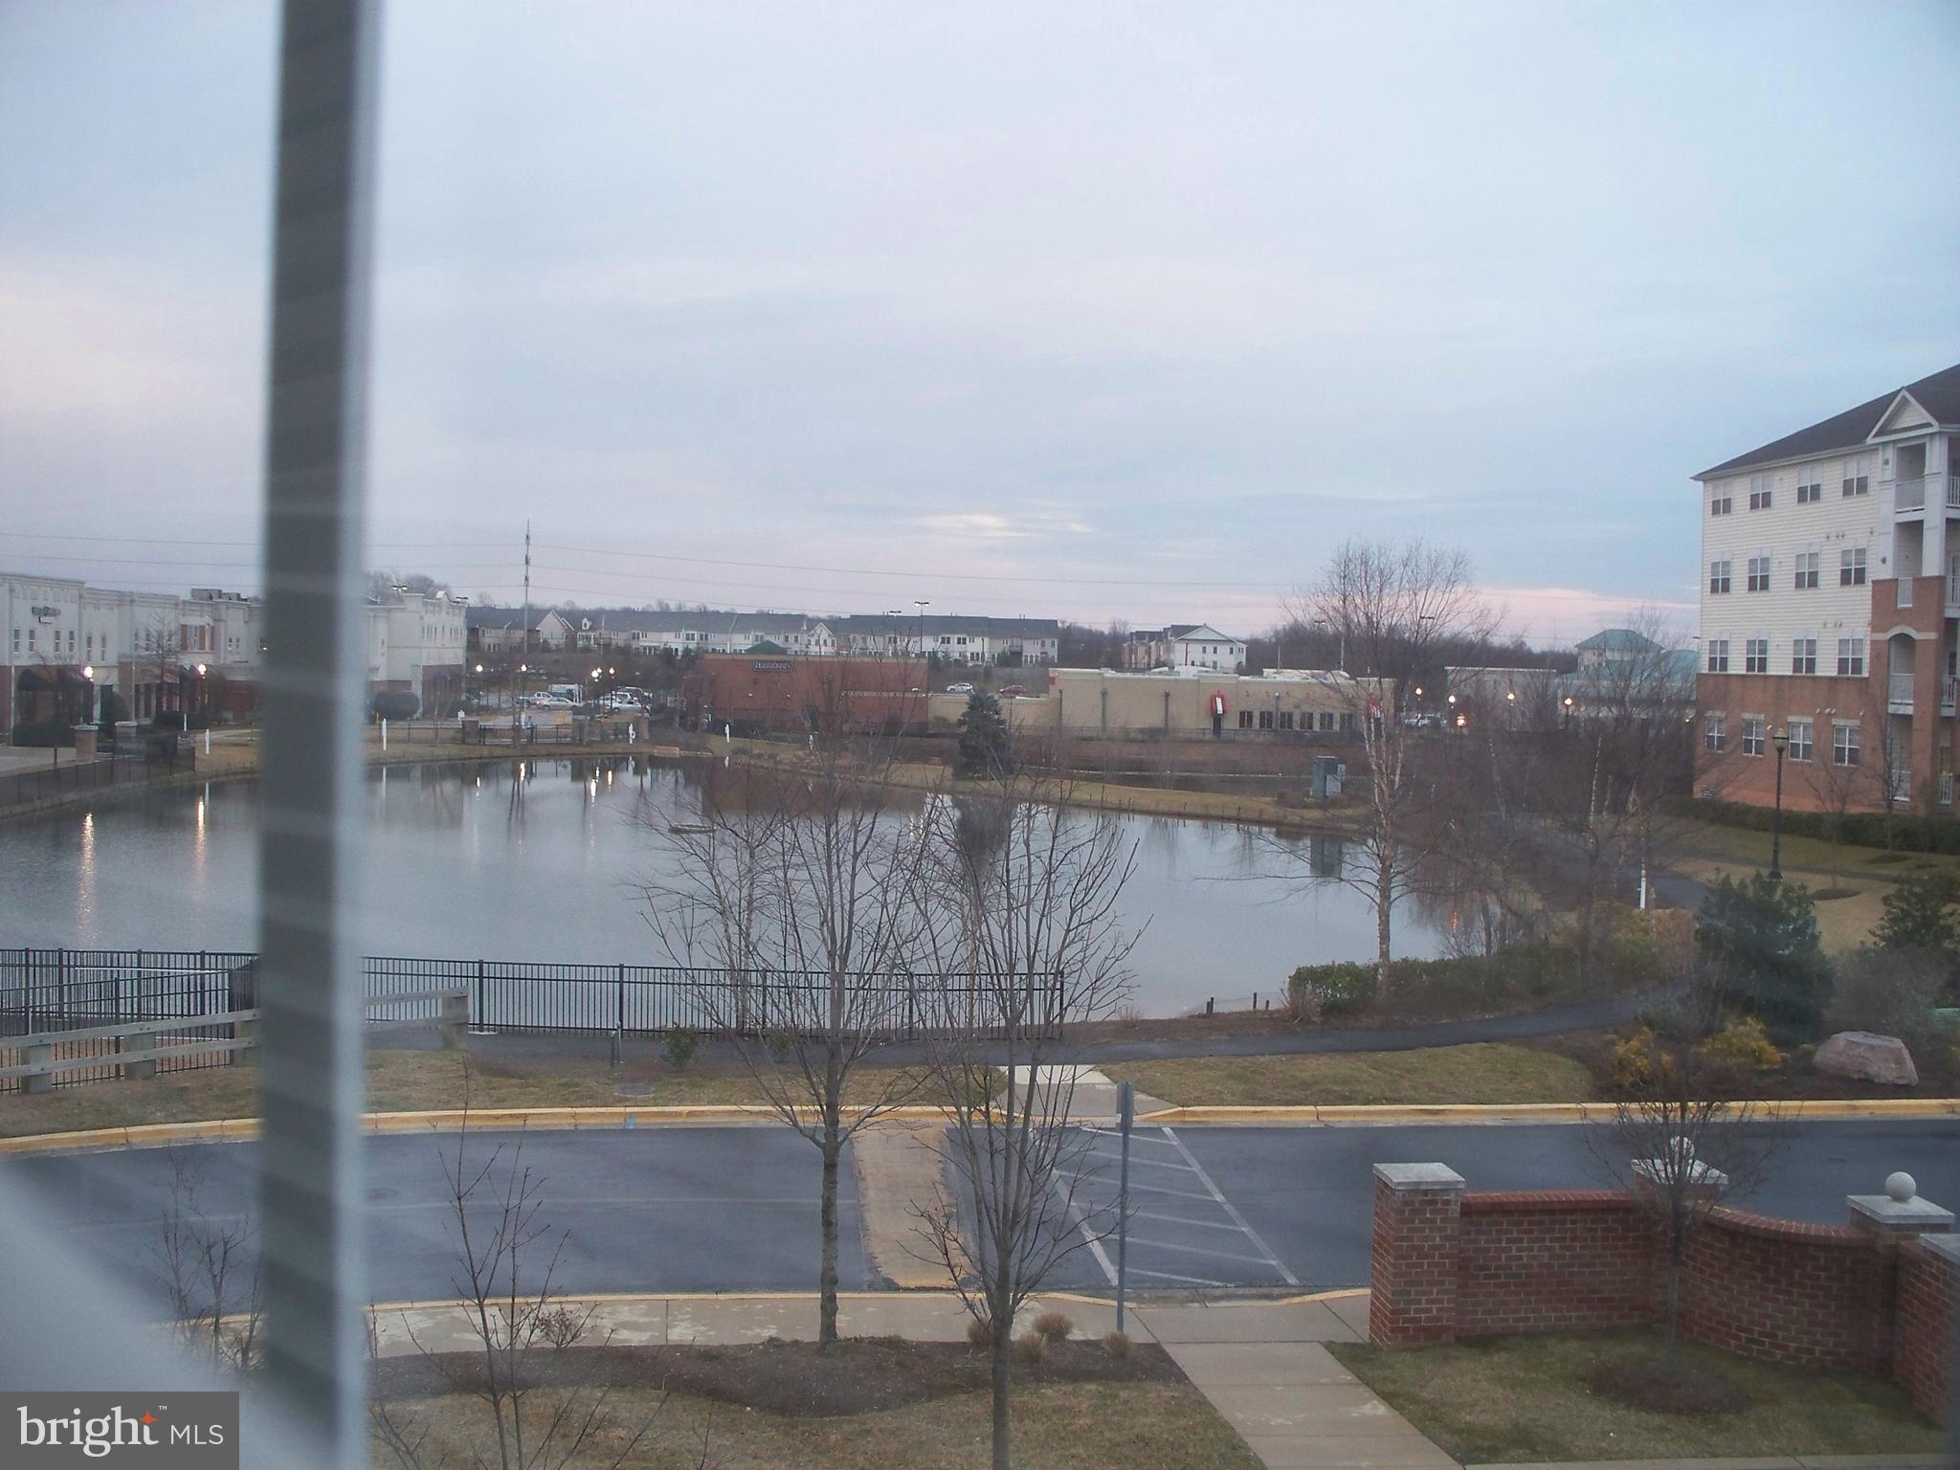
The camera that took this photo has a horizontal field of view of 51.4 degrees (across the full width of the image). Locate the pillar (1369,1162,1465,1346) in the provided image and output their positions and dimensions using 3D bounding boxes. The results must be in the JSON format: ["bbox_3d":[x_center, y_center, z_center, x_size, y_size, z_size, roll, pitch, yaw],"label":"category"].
[{"bbox_3d":[4.061,4.846,18.903,0.650,1.580,0.650,1,2,-4],"label":"pillar"}]

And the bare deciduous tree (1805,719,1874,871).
[{"bbox_3d":[24.043,1.691,57.000,2.000,4.400,2.000,1,2,-4],"label":"bare deciduous tree"}]

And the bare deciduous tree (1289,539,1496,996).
[{"bbox_3d":[8.123,0.634,40.200,4.100,8.950,4.100,1,2,-4],"label":"bare deciduous tree"}]

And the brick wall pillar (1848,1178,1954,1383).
[{"bbox_3d":[8.363,4.858,18.546,0.650,1.790,0.650,1,2,-4],"label":"brick wall pillar"}]

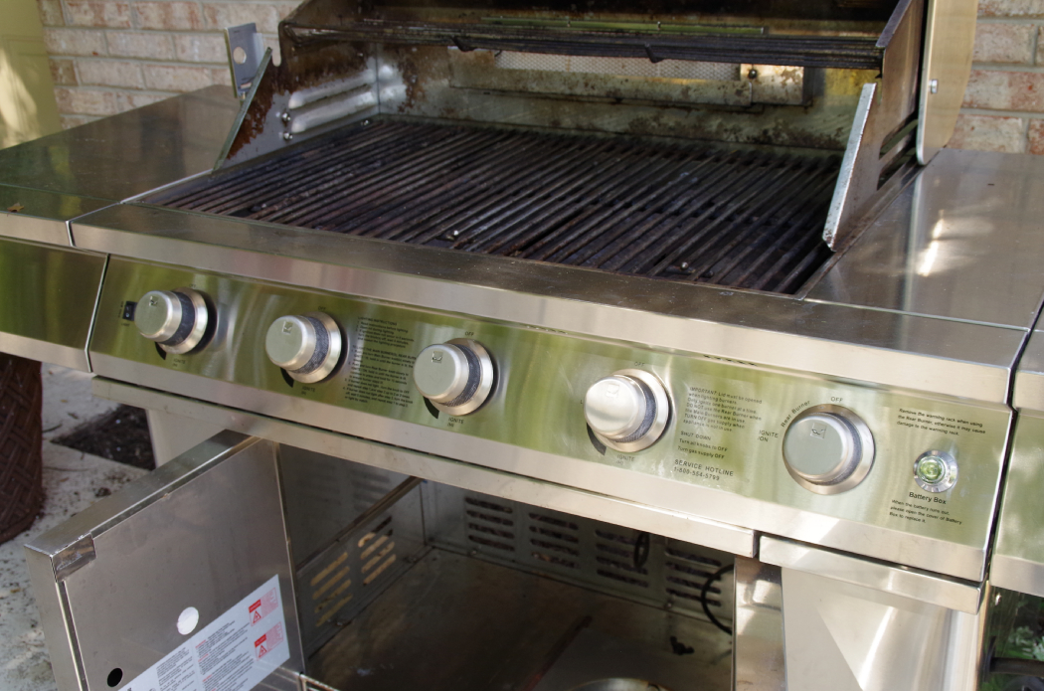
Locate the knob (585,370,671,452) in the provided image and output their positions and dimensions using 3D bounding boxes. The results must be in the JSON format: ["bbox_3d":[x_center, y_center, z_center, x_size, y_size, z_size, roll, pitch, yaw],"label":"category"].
[{"bbox_3d":[0.083,0.053,1.018,0.071,0.071,0.049,10,-3,28],"label":"knob"}]

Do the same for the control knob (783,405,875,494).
[{"bbox_3d":[0.232,0.079,0.938,0.071,0.071,0.049,10,-3,28],"label":"control knob"}]

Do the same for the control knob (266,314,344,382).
[{"bbox_3d":[-0.215,-0.001,1.176,0.071,0.071,0.049,10,-3,28],"label":"control knob"}]

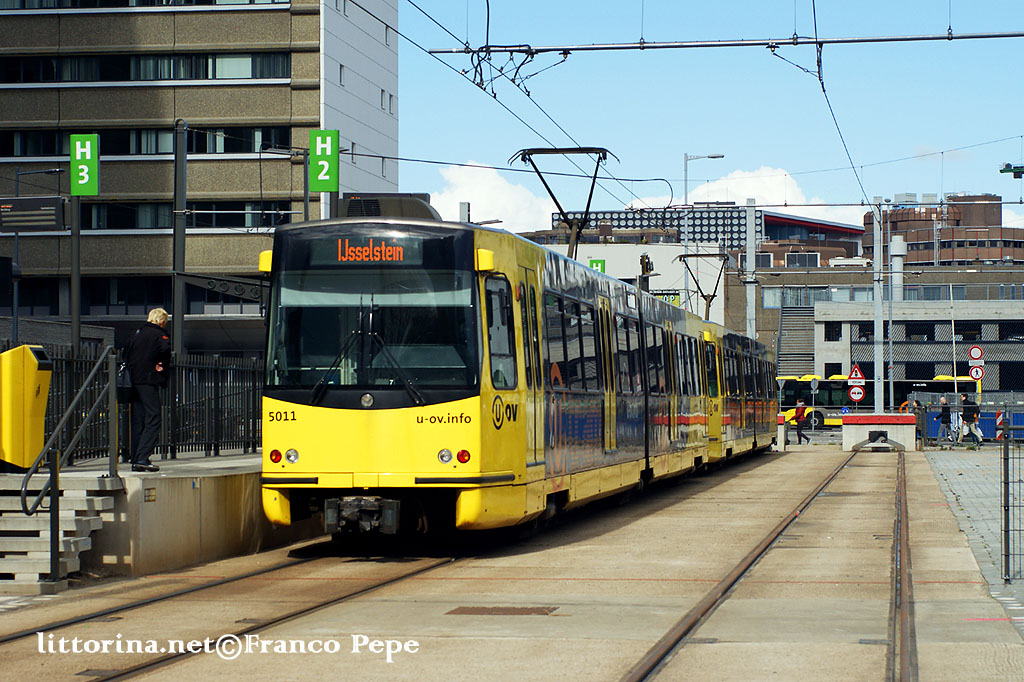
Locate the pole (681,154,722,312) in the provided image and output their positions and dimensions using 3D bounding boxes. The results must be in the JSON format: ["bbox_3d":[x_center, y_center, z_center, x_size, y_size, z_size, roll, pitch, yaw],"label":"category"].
[{"bbox_3d":[7.076,-1.569,94.069,1.450,10.650,0.280,0,-1,0],"label":"pole"}]

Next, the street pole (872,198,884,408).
[{"bbox_3d":[12.386,-0.587,86.342,0.300,8.500,0.300,0,-1,9],"label":"street pole"}]

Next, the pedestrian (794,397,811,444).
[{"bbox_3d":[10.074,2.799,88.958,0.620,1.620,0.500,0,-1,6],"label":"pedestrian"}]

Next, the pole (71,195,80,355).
[{"bbox_3d":[-6.389,-0.534,37.525,0.125,4.260,0.125,0,-1,9],"label":"pole"}]

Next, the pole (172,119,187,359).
[{"bbox_3d":[-7.958,-1.193,61.249,0.260,8.250,0.260,0,-1,9],"label":"pole"}]

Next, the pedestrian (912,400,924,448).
[{"bbox_3d":[14.051,2.832,88.457,0.420,1.570,0.480,0,-1,6],"label":"pedestrian"}]

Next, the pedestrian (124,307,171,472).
[{"bbox_3d":[-3.746,0.497,26.296,0.400,1.675,0.520,1,-2,-35],"label":"pedestrian"}]

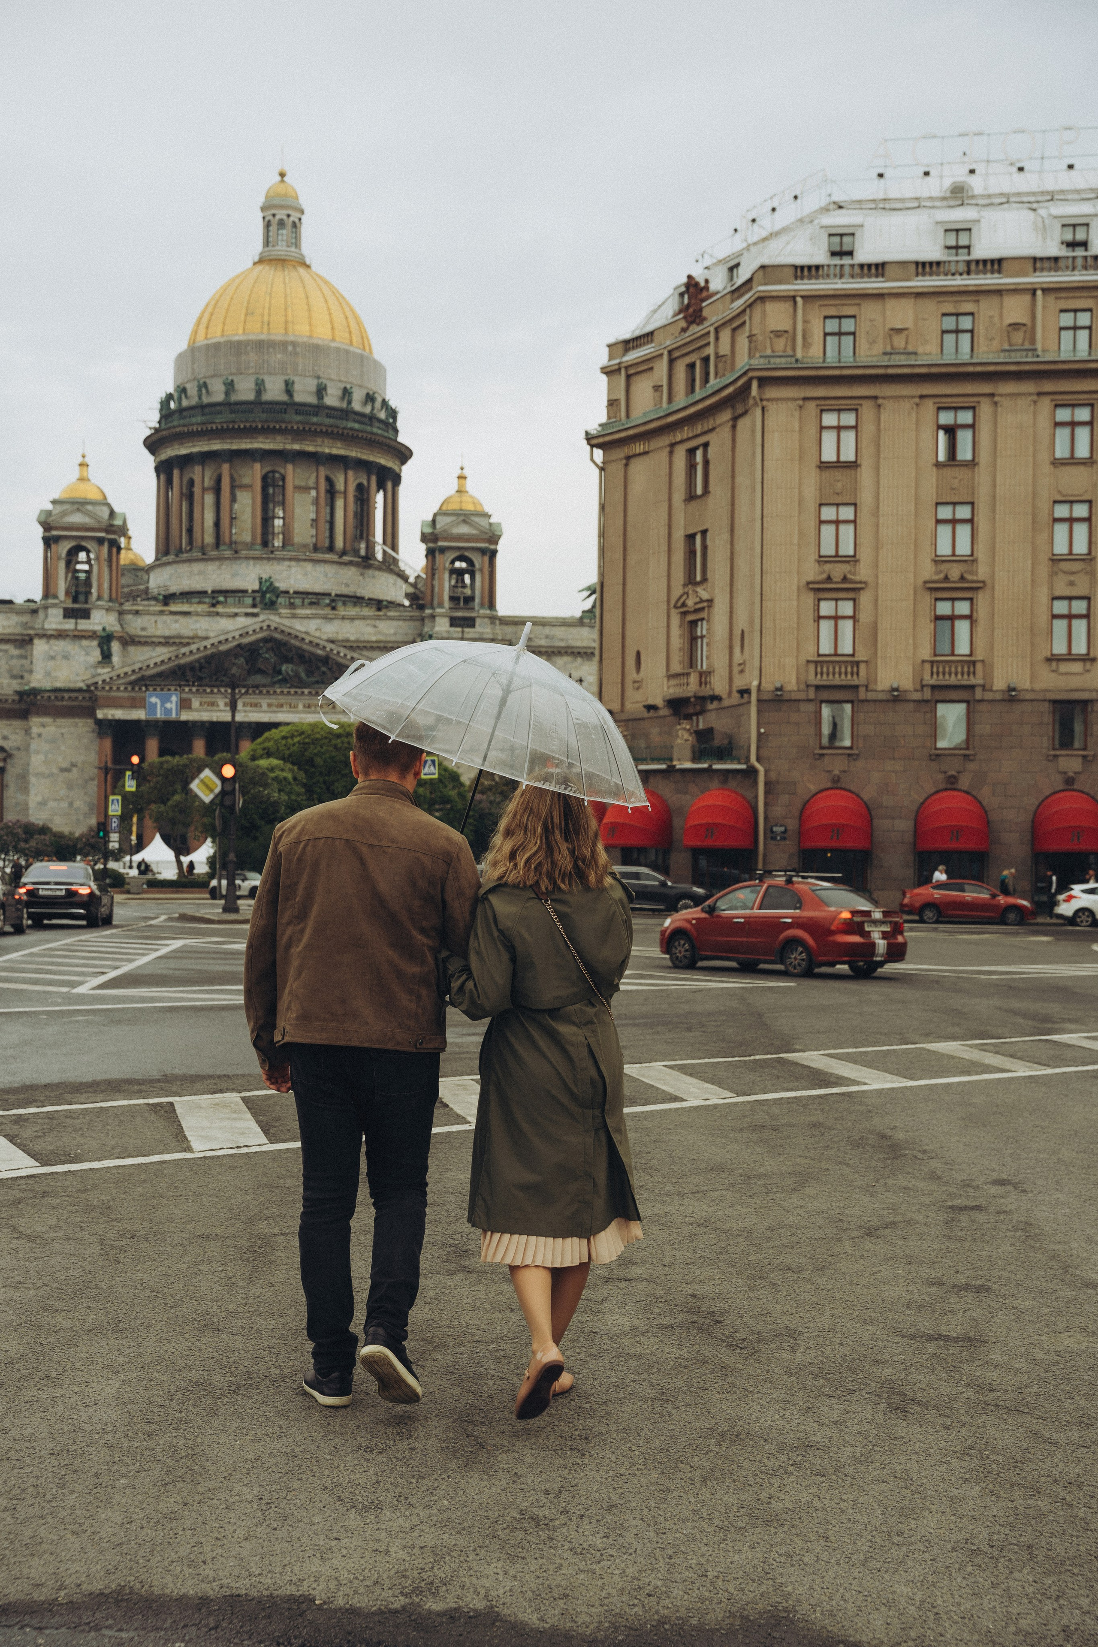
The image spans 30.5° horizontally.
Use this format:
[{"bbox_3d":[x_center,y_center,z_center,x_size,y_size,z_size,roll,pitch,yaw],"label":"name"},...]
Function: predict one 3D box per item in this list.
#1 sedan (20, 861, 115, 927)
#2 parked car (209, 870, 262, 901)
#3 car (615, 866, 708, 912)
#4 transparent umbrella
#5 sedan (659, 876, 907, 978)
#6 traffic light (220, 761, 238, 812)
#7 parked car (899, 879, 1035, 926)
[{"bbox_3d":[-11.744,1.715,49.228,1.910,1.490,5.120,1,-1,-7],"label":"sedan"},{"bbox_3d":[-15.200,3.130,100.800,3.850,1.420,1.730,0,-1,27],"label":"parked car"},{"bbox_3d":[3.700,2.488,76.800,4.750,1.720,1.920,1,-1,7],"label":"car"},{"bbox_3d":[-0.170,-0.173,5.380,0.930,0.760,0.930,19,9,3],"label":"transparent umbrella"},{"bbox_3d":[3.633,1.605,32.100,1.710,1.570,4.310,2,-1,-40],"label":"sedan"},{"bbox_3d":[-8.979,-1.047,56.500,0.420,1.280,0.360,1,-1,-7],"label":"traffic light"},{"bbox_3d":[13.610,2.522,65.300,4.420,1.470,1.730,1,-1,8],"label":"parked car"}]

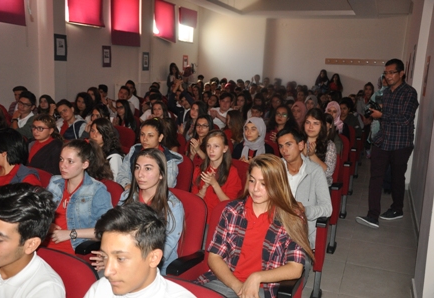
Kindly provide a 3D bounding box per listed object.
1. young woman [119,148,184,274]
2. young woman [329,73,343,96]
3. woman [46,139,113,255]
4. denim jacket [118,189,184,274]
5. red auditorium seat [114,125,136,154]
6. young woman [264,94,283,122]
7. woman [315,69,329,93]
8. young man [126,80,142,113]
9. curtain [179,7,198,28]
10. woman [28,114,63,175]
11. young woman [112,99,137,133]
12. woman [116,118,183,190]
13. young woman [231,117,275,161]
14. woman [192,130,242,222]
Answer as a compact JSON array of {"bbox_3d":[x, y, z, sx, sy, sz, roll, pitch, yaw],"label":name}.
[{"bbox_3d":[-0.486,0.598,2.597,0.480,1.150,0.760,7,9,26],"label":"young woman"},{"bbox_3d":[3.255,-1.369,12.454,0.414,1.497,0.295,6,12,20],"label":"young woman"},{"bbox_3d":[-0.994,0.534,2.784,0.480,1.150,0.760,7,9,30],"label":"woman"},{"bbox_3d":[-0.414,0.489,2.765,0.473,0.532,0.404,6,12,20],"label":"denim jacket"},{"bbox_3d":[-1.293,0.204,5.281,0.581,0.877,0.591,6,12,20],"label":"red auditorium seat"},{"bbox_3d":[0.880,-0.310,7.455,0.473,1.182,0.739,6,12,20],"label":"young woman"},{"bbox_3d":[2.871,-1.375,12.308,0.480,1.600,0.320,7,9,25],"label":"woman"},{"bbox_3d":[-1.702,-0.613,8.327,0.500,1.297,0.780,7,9,25],"label":"young man"},{"bbox_3d":[-0.768,-3.704,12.665,0.080,0.447,1.170,6,9,20],"label":"curtain"},{"bbox_3d":[-1.630,0.290,3.933,0.470,1.150,0.760,7,9,30],"label":"woman"},{"bbox_3d":[-1.290,-0.115,6.181,0.473,1.162,0.719,6,12,20],"label":"young woman"},{"bbox_3d":[-0.617,0.370,3.545,0.500,1.178,0.780,6,9,24],"label":"woman"},{"bbox_3d":[0.308,0.258,4.505,0.492,1.152,0.690,6,12,20],"label":"young woman"},{"bbox_3d":[-0.085,0.466,3.322,0.460,1.150,0.760,6,9,24],"label":"woman"}]

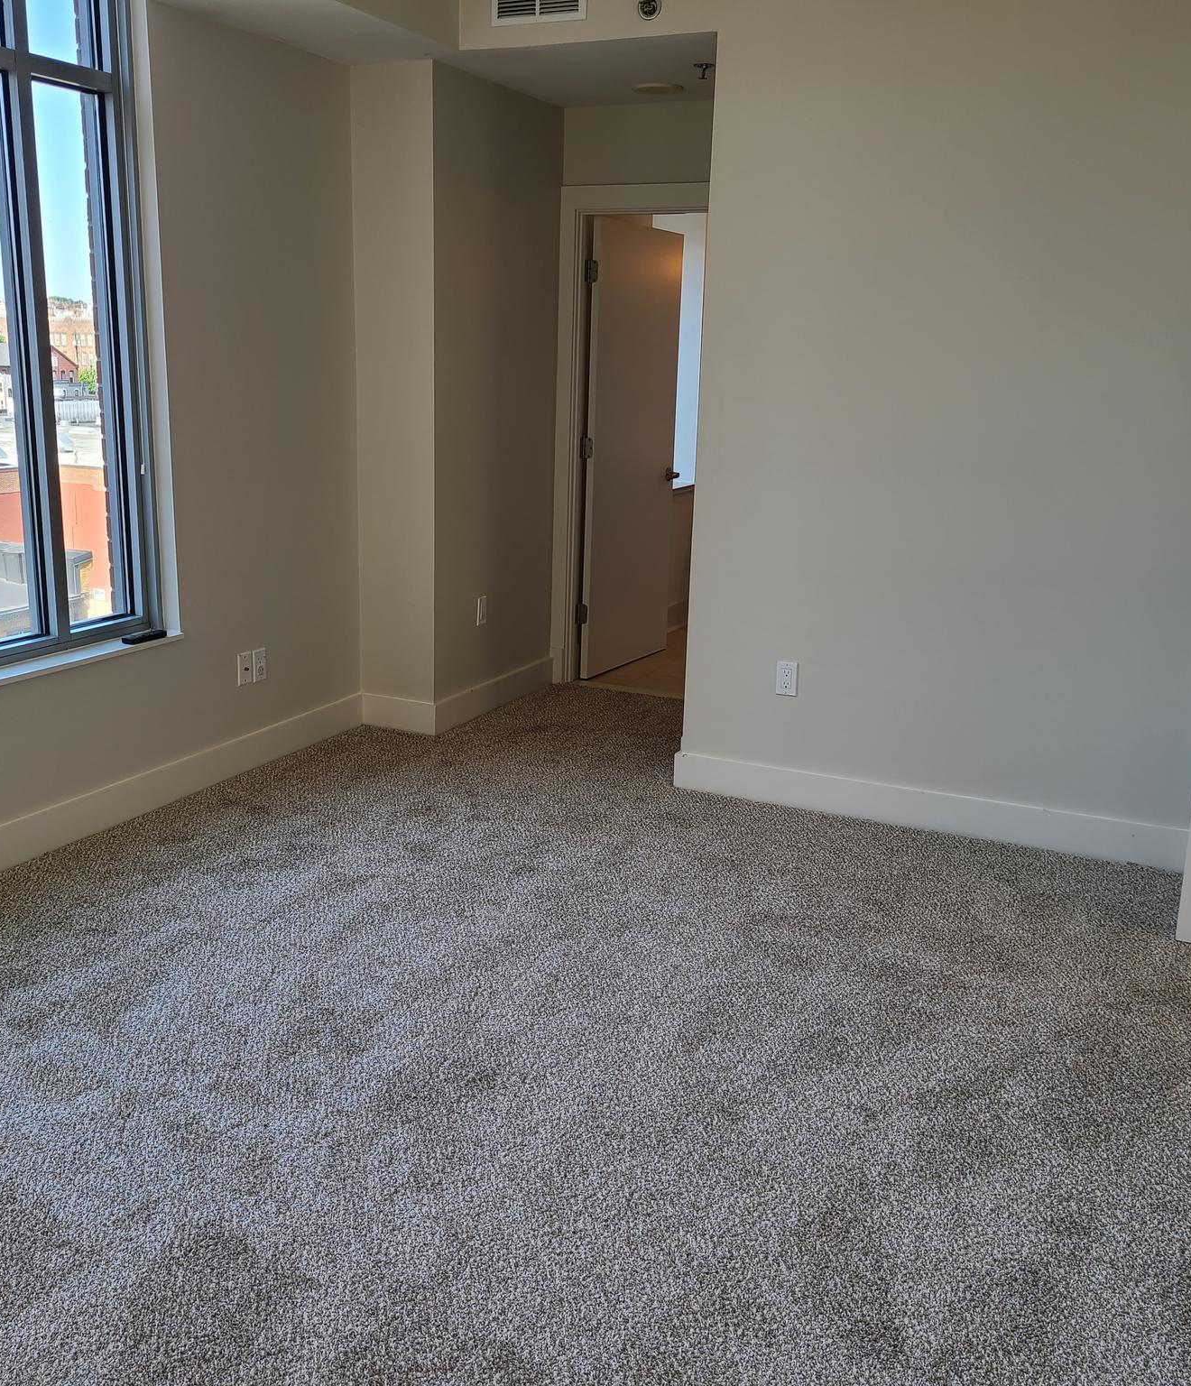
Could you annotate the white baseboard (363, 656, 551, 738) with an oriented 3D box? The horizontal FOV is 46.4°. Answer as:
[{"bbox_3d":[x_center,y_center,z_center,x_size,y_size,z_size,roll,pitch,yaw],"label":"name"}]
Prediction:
[{"bbox_3d":[-0.576,-0.018,5.974,0.340,0.132,0.990,8,15,24],"label":"white baseboard"}]

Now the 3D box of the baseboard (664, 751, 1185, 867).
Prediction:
[{"bbox_3d":[1.070,0.379,4.559,1.740,0.132,0.019,8,15,24],"label":"baseboard"}]

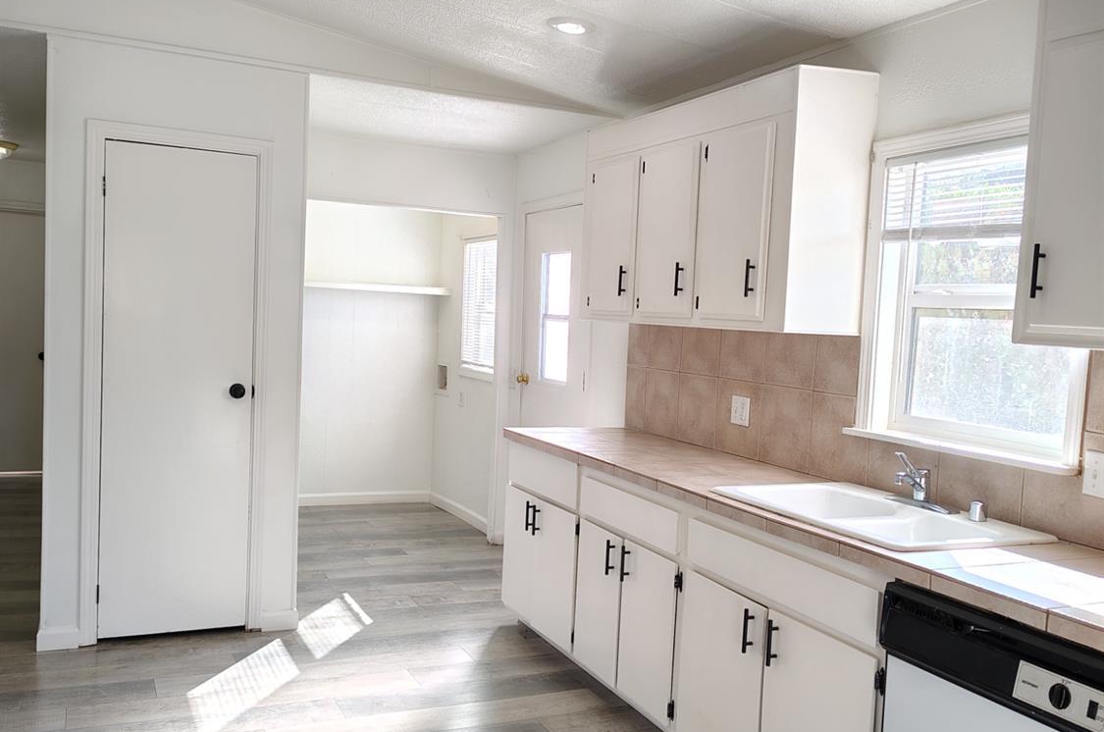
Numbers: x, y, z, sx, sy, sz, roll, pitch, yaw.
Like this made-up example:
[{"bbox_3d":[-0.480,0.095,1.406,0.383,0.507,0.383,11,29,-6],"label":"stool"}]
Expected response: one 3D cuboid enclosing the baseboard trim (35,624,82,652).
[{"bbox_3d":[-2.012,1.113,4.161,0.151,0.091,0.018,1,3,-24],"label":"baseboard trim"}]

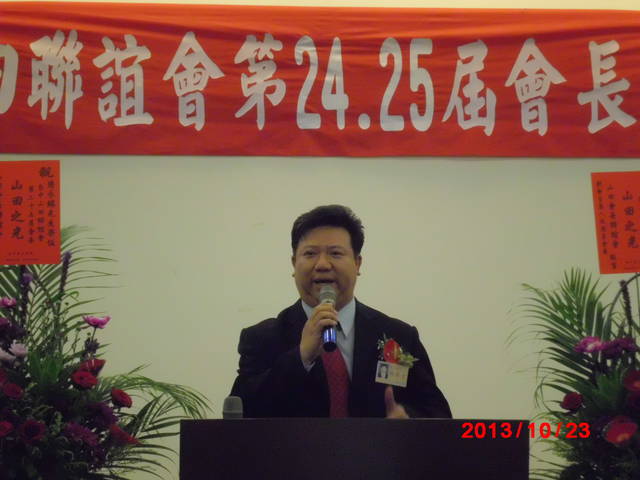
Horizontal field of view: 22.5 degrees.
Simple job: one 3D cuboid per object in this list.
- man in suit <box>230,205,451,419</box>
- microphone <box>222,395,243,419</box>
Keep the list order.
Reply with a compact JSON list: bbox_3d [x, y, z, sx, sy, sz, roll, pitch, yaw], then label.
[{"bbox_3d":[0.055,0.759,4.120,0.590,1.720,0.420,0,-6,4],"label":"man in suit"},{"bbox_3d":[-0.214,0.469,3.971,0.050,0.170,0.050,0,-6,0],"label":"microphone"}]

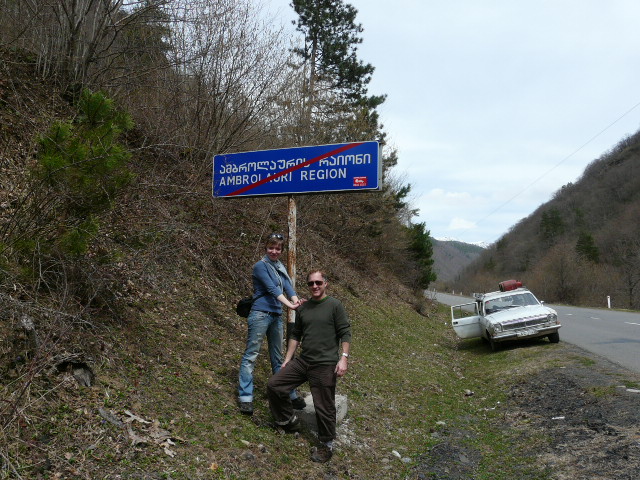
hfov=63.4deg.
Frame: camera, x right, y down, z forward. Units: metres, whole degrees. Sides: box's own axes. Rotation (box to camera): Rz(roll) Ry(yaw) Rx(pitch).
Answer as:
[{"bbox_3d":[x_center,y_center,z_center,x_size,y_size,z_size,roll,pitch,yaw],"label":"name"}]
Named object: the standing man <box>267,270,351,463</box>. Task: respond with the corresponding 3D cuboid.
[{"bbox_3d":[-0.107,1.145,4.800,0.740,1.720,0.580,1,-5,7],"label":"standing man"}]

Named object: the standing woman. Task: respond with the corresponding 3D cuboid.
[{"bbox_3d":[-0.464,0.781,4.900,0.560,1.690,0.580,6,-7,-44],"label":"standing woman"}]

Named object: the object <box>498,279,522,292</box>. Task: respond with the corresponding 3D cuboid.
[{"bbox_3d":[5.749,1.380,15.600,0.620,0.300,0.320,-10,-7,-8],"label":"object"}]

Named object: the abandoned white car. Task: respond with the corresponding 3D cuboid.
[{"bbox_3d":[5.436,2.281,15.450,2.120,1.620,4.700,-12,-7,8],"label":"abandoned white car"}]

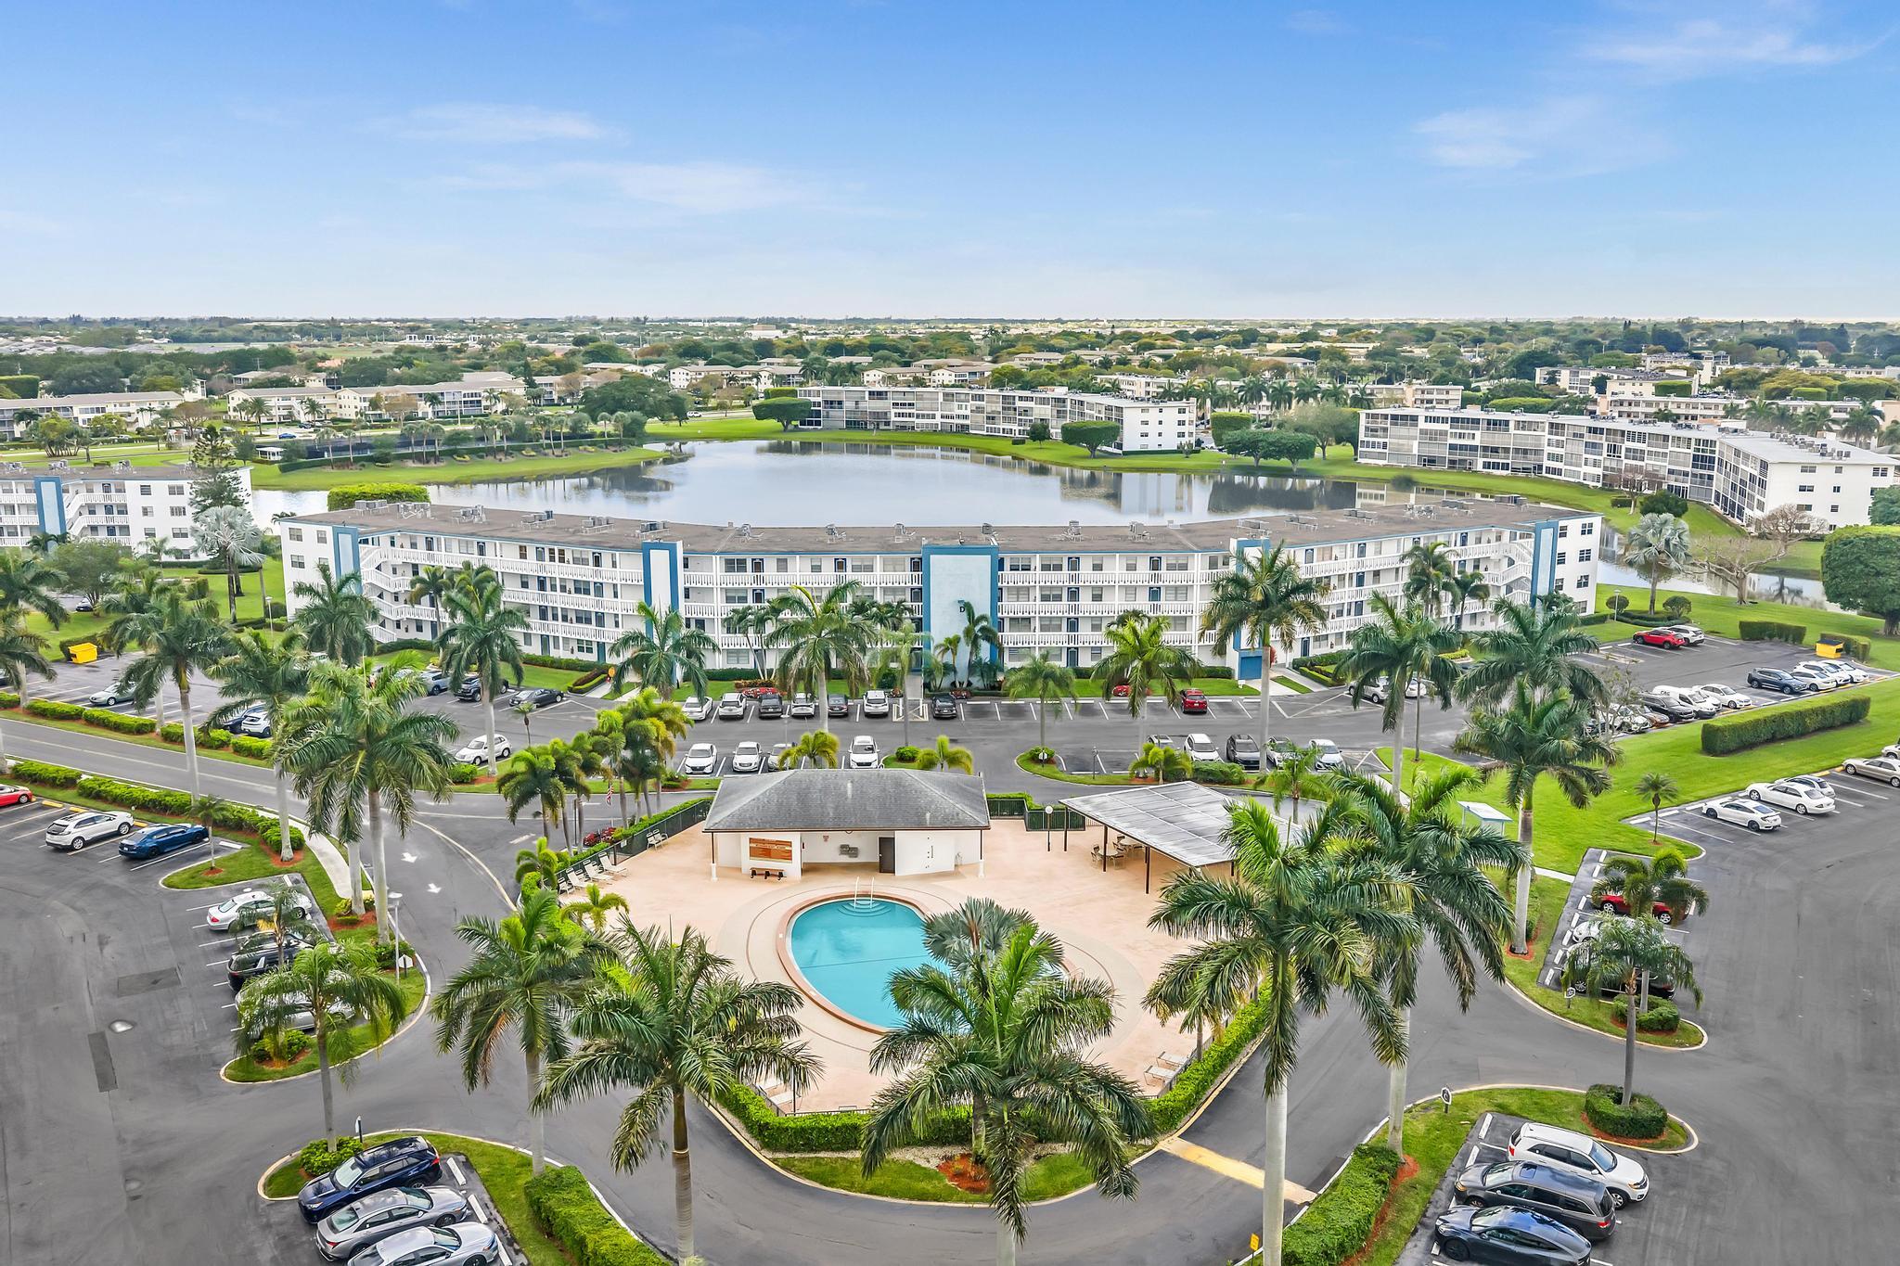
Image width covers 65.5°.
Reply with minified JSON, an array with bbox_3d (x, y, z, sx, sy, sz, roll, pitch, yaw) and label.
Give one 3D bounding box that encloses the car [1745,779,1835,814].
[{"bbox_3d":[53.723,10.416,94.517,1.830,1.480,4.850,-7,14,-31],"label":"car"}]

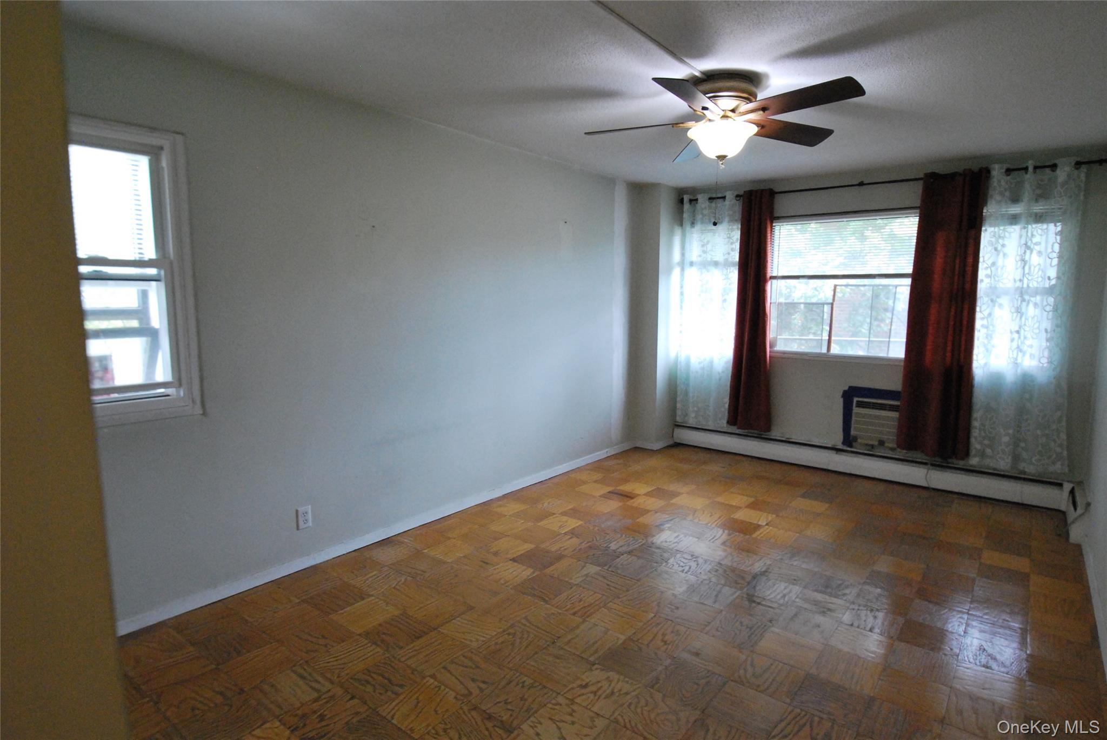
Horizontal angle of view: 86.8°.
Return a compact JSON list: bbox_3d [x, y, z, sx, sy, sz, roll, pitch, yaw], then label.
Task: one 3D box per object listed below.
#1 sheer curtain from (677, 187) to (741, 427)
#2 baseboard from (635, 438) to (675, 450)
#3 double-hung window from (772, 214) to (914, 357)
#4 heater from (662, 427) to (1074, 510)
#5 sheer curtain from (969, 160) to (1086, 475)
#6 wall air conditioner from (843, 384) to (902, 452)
[{"bbox_3d":[1.418,-0.527,5.392,0.570,2.145,0.090,6,9,38],"label":"sheer curtain"},{"bbox_3d":[0.981,0.702,5.664,0.225,0.065,0.369,6,9,38],"label":"baseboard"},{"bbox_3d":[2.321,-0.676,4.768,1.110,1.190,0.100,6,9,38],"label":"double-hung window"},{"bbox_3d":[2.314,0.738,4.858,2.910,0.200,0.075,6,9,38],"label":"heater"},{"bbox_3d":[3.203,-0.322,3.972,0.540,2.105,0.090,6,9,38],"label":"sheer curtain"},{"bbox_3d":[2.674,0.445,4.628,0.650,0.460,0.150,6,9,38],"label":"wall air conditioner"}]

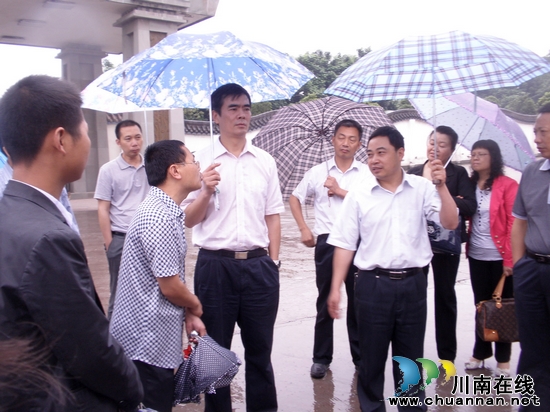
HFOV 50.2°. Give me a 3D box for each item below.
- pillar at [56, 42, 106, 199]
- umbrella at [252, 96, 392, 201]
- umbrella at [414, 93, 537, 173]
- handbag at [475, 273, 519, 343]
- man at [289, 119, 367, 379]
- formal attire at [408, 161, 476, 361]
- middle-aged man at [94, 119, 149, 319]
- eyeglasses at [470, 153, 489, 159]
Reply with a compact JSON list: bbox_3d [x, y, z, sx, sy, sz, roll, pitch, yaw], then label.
[{"bbox_3d":[-4.720,-2.085,14.500,1.030,3.750,1.030,-5,7,-31],"label":"pillar"},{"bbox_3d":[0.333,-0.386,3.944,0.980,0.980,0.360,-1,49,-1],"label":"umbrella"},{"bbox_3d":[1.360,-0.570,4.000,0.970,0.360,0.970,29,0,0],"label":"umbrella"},{"bbox_3d":[1.518,0.670,3.880,0.360,0.450,0.200,0,6,6],"label":"handbag"},{"bbox_3d":[0.375,0.275,3.880,0.560,1.730,0.400,0,6,9],"label":"man"},{"bbox_3d":[1.130,0.375,3.980,0.500,1.400,0.340,1,7,21],"label":"formal attire"},{"bbox_3d":[-1.000,0.260,4.150,0.470,1.710,0.310,-3,7,-19],"label":"middle-aged man"},{"bbox_3d":[1.395,-0.337,4.000,0.138,0.042,0.130,3,7,35],"label":"eyeglasses"}]

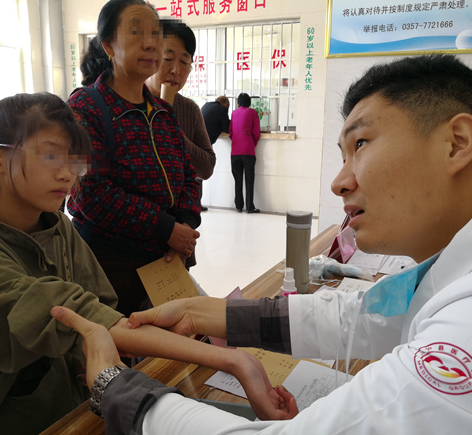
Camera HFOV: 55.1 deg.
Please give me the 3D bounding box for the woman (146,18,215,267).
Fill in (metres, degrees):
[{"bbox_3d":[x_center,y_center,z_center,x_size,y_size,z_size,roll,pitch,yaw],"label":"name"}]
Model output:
[{"bbox_3d":[-0.250,0.070,1.750,0.480,1.540,0.380,-8,15,-38],"label":"woman"}]

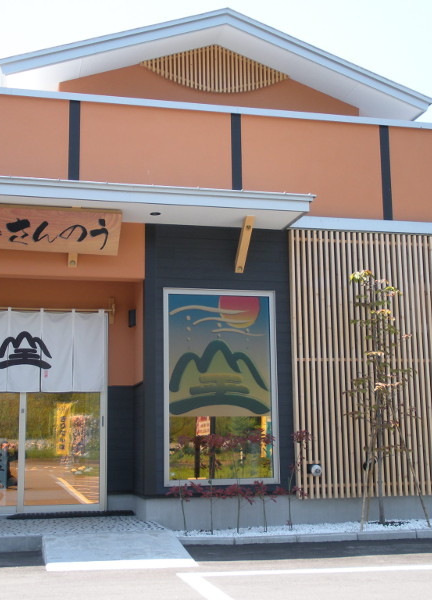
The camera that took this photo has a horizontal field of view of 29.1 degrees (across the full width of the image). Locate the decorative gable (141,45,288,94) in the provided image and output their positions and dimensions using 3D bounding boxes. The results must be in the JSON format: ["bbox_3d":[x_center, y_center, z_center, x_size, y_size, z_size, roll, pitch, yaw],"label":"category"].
[{"bbox_3d":[0.005,-2.916,10.483,1.900,0.645,0.090,2,-10,-14],"label":"decorative gable"}]

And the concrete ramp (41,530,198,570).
[{"bbox_3d":[-0.822,2.069,6.871,1.160,0.160,1.050,2,-10,-14],"label":"concrete ramp"}]

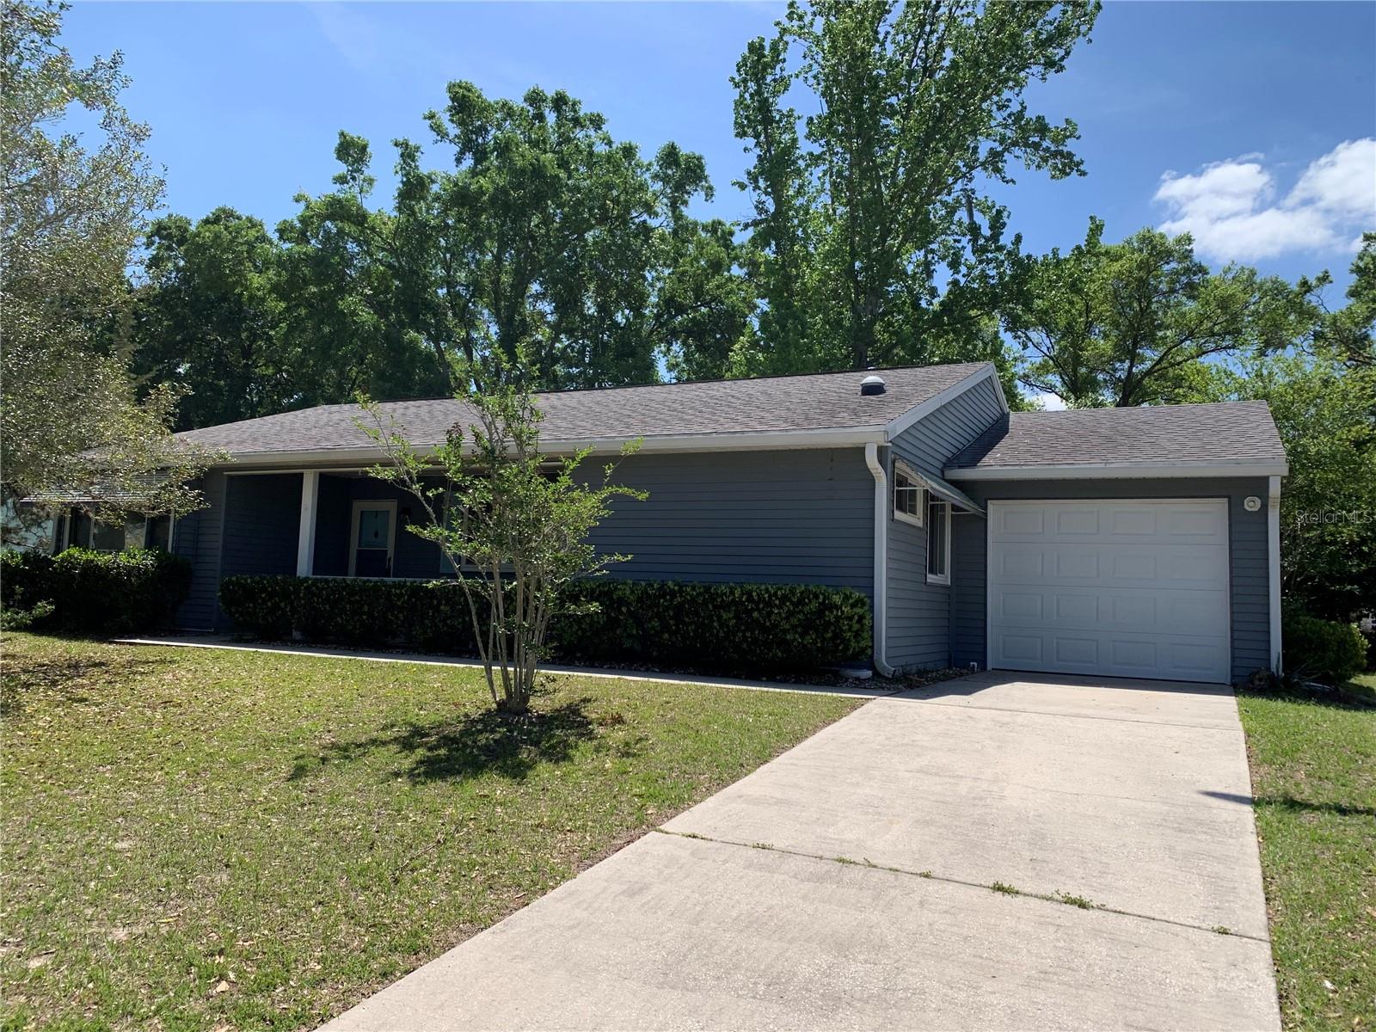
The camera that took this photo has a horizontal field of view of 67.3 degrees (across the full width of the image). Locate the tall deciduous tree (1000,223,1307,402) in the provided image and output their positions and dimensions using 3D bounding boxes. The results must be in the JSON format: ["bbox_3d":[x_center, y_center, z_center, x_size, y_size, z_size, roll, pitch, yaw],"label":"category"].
[{"bbox_3d":[13.853,-2.651,30.496,9.000,12.520,8.500,0,-5,24],"label":"tall deciduous tree"}]

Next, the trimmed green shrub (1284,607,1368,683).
[{"bbox_3d":[8.061,1.606,13.197,1.100,1.000,1.050,0,-5,31],"label":"trimmed green shrub"}]

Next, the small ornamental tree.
[{"bbox_3d":[-1.513,0.117,8.925,2.350,3.070,2.200,3,-5,-10],"label":"small ornamental tree"}]

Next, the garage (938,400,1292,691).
[{"bbox_3d":[6.668,0.259,15.609,3.710,4.000,8.000,0,-5,27],"label":"garage"}]

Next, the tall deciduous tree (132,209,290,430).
[{"bbox_3d":[-15.612,-3.627,32.501,5.800,12.400,5.800,5,-5,-26],"label":"tall deciduous tree"}]

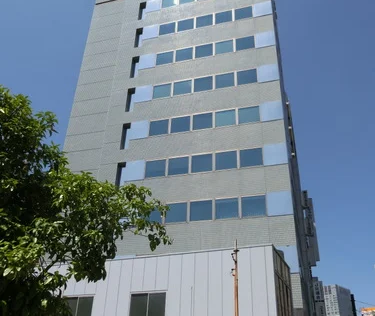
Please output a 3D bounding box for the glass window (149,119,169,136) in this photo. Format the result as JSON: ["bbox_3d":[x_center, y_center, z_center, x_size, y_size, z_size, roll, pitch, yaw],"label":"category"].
[{"bbox_3d":[-2.153,-2.322,31.699,1.494,1.368,0.100,-7,-33,14],"label":"glass window"}]

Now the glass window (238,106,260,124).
[{"bbox_3d":[4.141,-2.897,28.250,1.382,1.275,0.150,-7,-32,15],"label":"glass window"}]

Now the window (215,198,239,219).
[{"bbox_3d":[2.404,3.062,25.313,1.467,1.291,0.120,-7,-32,15],"label":"window"}]

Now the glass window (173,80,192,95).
[{"bbox_3d":[-0.367,-5.240,31.191,1.382,1.275,0.150,-7,-32,15],"label":"glass window"}]

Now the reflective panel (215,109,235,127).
[{"bbox_3d":[2.547,-2.684,28.043,1.415,1.293,0.100,-7,-32,15],"label":"reflective panel"}]

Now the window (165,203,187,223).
[{"bbox_3d":[-0.673,3.429,26.121,1.430,1.291,0.120,-7,-32,15],"label":"window"}]

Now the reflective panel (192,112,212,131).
[{"bbox_3d":[1.060,-2.535,29.055,1.382,1.275,0.150,-7,-32,15],"label":"reflective panel"}]

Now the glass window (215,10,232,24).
[{"bbox_3d":[2.870,-11.147,33.168,1.415,1.293,0.100,-7,-32,15],"label":"glass window"}]

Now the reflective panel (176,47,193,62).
[{"bbox_3d":[-0.273,-8.482,34.338,1.517,1.351,0.100,-7,-32,15],"label":"reflective panel"}]

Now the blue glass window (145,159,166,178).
[{"bbox_3d":[-2.133,0.716,28.124,1.382,1.275,0.150,-7,-32,15],"label":"blue glass window"}]

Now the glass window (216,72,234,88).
[{"bbox_3d":[2.714,-5.603,30.387,1.382,1.275,0.150,-7,-32,15],"label":"glass window"}]

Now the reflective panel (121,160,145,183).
[{"bbox_3d":[-3.502,0.849,27.916,1.390,1.544,0.100,-7,-32,15],"label":"reflective panel"}]

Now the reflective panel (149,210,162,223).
[{"bbox_3d":[-2.341,3.727,27.595,1.517,1.351,0.100,-7,-32,15],"label":"reflective panel"}]

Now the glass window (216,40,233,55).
[{"bbox_3d":[2.762,-8.326,31.460,1.415,1.293,0.100,-7,-32,15],"label":"glass window"}]

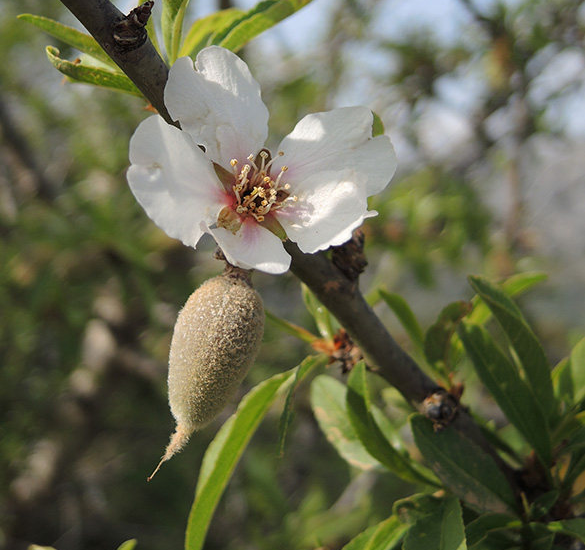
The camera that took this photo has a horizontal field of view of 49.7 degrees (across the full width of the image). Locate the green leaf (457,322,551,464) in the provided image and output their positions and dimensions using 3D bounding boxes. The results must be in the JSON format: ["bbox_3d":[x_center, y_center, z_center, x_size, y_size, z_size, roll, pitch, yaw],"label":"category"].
[{"bbox_3d":[0.051,0.028,0.150,0.011,0.042,0.005,-32,8,11],"label":"green leaf"}]

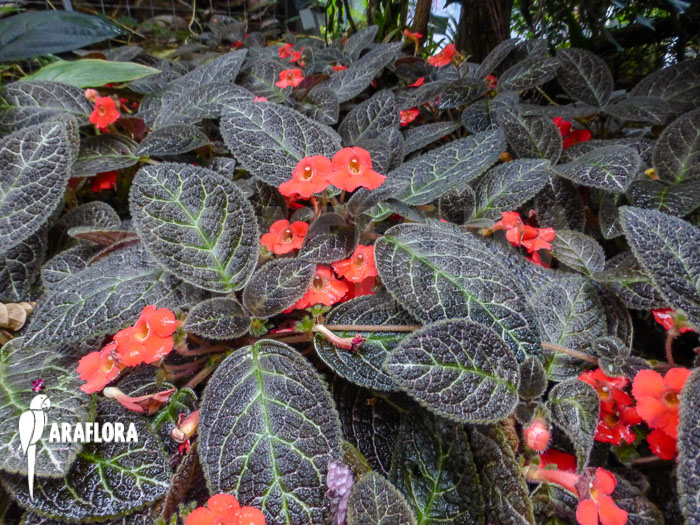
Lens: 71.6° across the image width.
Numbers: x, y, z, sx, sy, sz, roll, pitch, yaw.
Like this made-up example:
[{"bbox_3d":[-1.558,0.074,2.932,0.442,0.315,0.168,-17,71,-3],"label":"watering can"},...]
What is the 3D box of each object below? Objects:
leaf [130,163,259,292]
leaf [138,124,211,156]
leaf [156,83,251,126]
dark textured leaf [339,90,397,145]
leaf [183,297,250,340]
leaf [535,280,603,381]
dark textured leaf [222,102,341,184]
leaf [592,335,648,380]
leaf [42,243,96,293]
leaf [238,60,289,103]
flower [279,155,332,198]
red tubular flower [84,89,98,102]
[{"bbox_3d":[-0.093,-0.020,0.270,0.058,0.013,0.095,-34,71,-14],"label":"leaf"},{"bbox_3d":[-0.137,-0.093,0.380,0.054,0.012,0.034,-10,50,-11],"label":"leaf"},{"bbox_3d":[-0.146,-0.153,0.463,0.102,0.016,0.060,-27,51,-24],"label":"leaf"},{"bbox_3d":[0.014,-0.111,0.370,0.048,0.011,0.070,21,59,25],"label":"dark textured leaf"},{"bbox_3d":[-0.065,0.028,0.238,0.033,0.008,0.024,-8,57,-5],"label":"leaf"},{"bbox_3d":[0.129,0.039,0.286,0.040,0.010,0.075,29,61,11],"label":"leaf"},{"bbox_3d":[-0.055,-0.095,0.363,0.106,0.017,0.069,39,63,16],"label":"dark textured leaf"},{"bbox_3d":[0.137,0.048,0.246,0.025,0.011,0.021,29,58,20],"label":"leaf"},{"bbox_3d":[-0.156,0.005,0.275,0.042,0.009,0.030,9,53,3],"label":"leaf"},{"bbox_3d":[-0.087,-0.181,0.486,0.040,0.010,0.076,-31,60,-29],"label":"leaf"},{"bbox_3d":[-0.025,-0.054,0.308,0.032,0.028,0.028,7,7,11],"label":"flower"},{"bbox_3d":[-0.234,-0.151,0.440,0.013,0.013,0.017,-2,0,-3],"label":"red tubular flower"}]

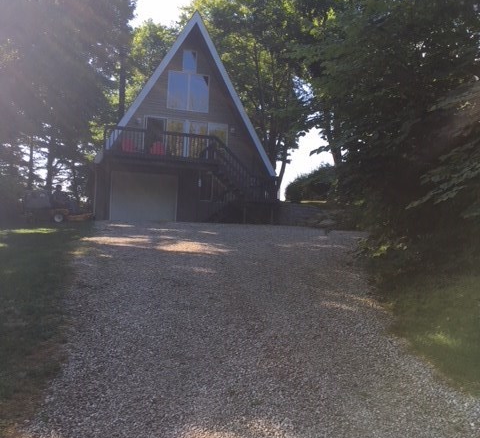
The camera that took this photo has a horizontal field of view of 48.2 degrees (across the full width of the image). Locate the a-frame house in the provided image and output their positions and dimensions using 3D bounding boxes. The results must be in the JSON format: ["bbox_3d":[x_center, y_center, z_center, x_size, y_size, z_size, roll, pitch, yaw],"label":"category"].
[{"bbox_3d":[-3.581,-4.374,28.633,8.350,9.750,10.000,3,-4,-18],"label":"a-frame house"}]

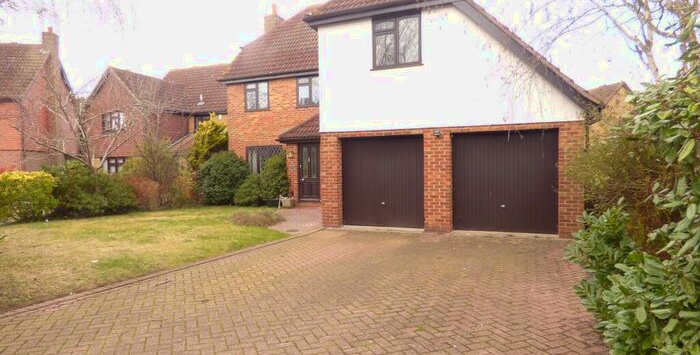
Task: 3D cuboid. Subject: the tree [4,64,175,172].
[{"bbox_3d":[-9.894,-1.483,15.300,6.356,5.572,5.200,-1,1,0],"label":"tree"}]

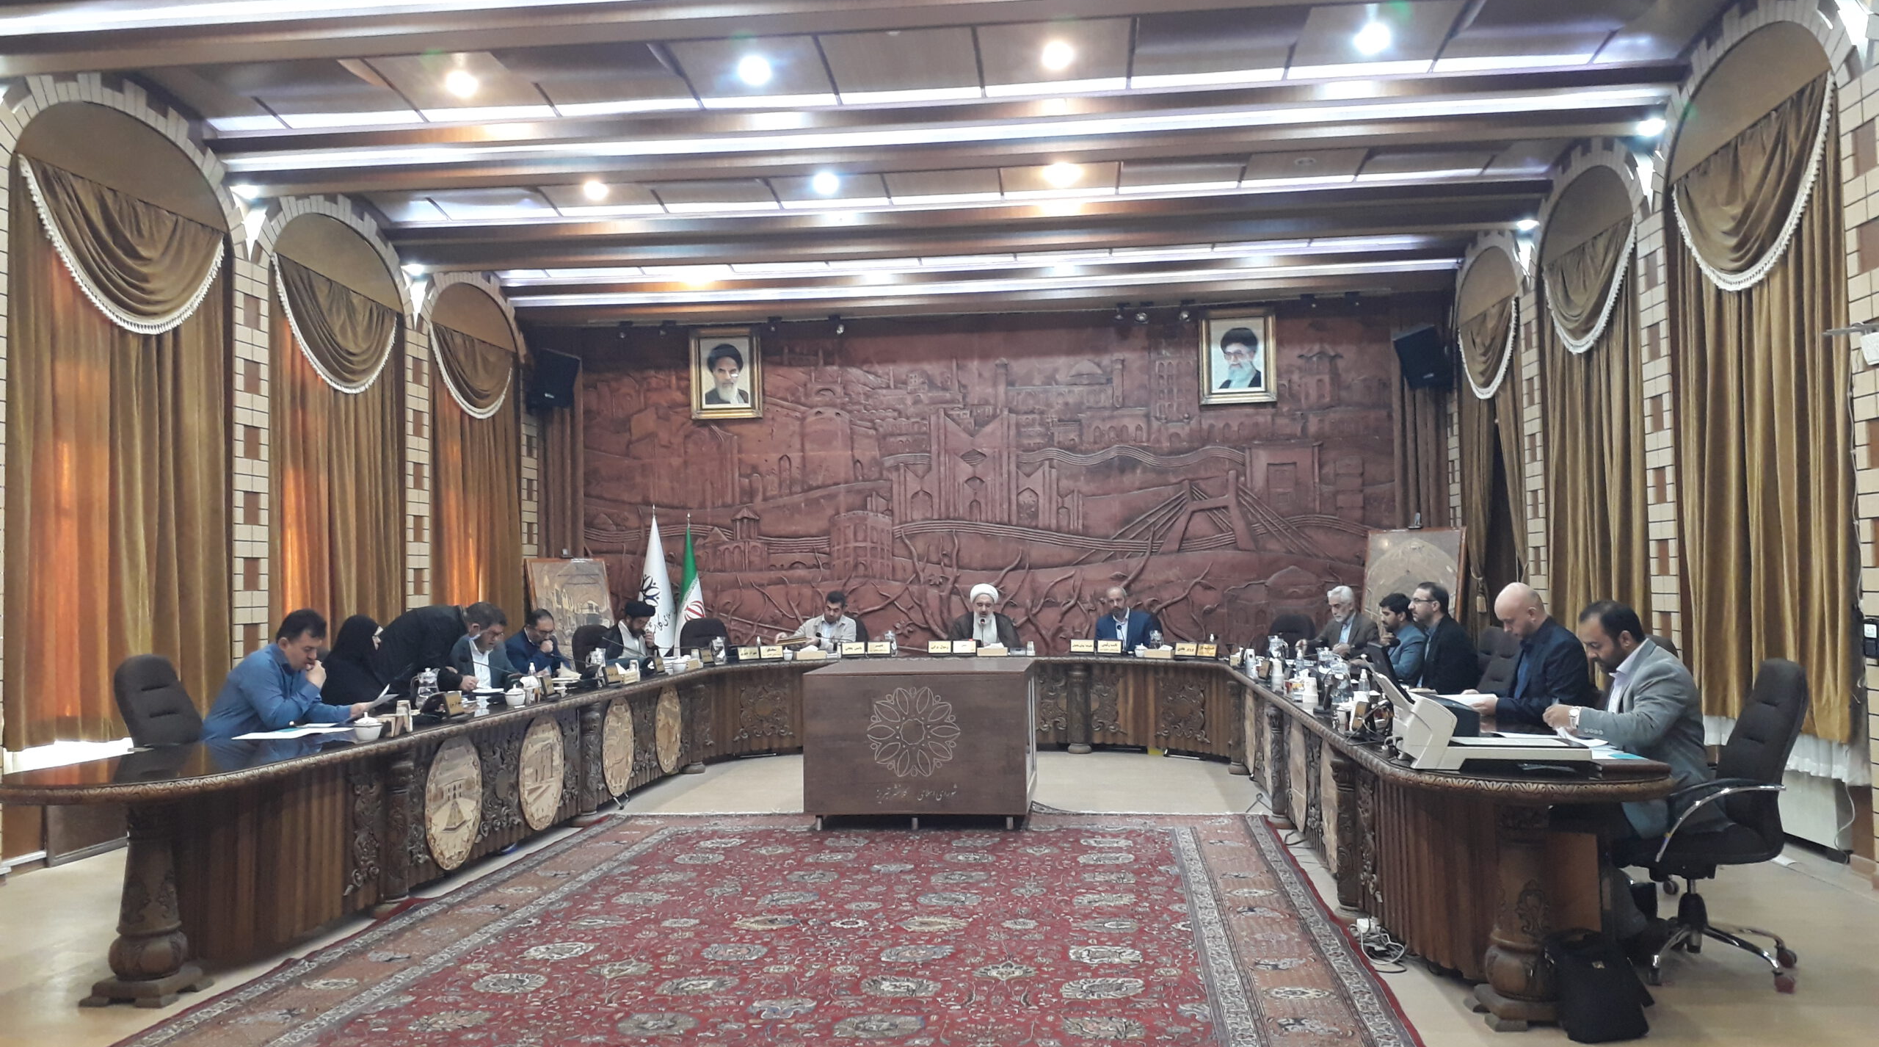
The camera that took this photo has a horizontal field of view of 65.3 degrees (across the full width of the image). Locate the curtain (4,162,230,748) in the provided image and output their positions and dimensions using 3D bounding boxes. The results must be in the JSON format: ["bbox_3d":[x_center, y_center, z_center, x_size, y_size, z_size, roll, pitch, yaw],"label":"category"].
[{"bbox_3d":[-4.728,-0.338,8.505,0.200,3.130,1.940,-1,-2,6],"label":"curtain"}]

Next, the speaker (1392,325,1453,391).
[{"bbox_3d":[4.420,-1.509,13.391,0.400,0.530,0.340,-15,3,38],"label":"speaker"}]

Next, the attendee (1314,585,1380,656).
[{"bbox_3d":[3.152,1.146,11.261,0.720,1.330,0.540,1,-3,-41],"label":"attendee"}]

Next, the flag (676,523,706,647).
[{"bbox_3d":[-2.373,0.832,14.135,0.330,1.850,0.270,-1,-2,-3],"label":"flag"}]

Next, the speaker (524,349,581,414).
[{"bbox_3d":[-3.646,-1.342,13.889,0.420,0.580,0.380,1,10,-33],"label":"speaker"}]

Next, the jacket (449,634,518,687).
[{"bbox_3d":[-2.867,1.037,9.234,0.520,0.660,0.400,0,-3,-29],"label":"jacket"}]

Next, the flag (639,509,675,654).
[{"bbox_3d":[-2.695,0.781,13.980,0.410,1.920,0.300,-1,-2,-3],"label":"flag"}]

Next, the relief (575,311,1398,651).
[{"bbox_3d":[0.382,-0.295,14.206,8.045,3.480,0.180,-1,-2,6],"label":"relief"}]

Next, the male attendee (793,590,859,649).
[{"bbox_3d":[-0.979,1.294,12.783,0.580,1.340,0.780,-2,-2,12],"label":"male attendee"}]

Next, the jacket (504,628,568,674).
[{"bbox_3d":[-2.855,1.038,10.348,0.400,0.600,0.500,-3,-3,33],"label":"jacket"}]

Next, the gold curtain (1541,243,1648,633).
[{"bbox_3d":[4.326,-0.363,9.531,0.160,2.980,1.800,-1,-3,5],"label":"gold curtain"}]

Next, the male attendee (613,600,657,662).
[{"bbox_3d":[-2.585,1.296,12.099,0.700,1.270,0.580,-3,-3,36],"label":"male attendee"}]

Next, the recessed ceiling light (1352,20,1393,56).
[{"bbox_3d":[2.333,-2.615,7.912,0.170,0.060,0.170,-1,-3,5],"label":"recessed ceiling light"}]

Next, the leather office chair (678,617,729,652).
[{"bbox_3d":[-2.028,1.385,12.842,0.630,1.120,0.650,0,-2,-19],"label":"leather office chair"}]

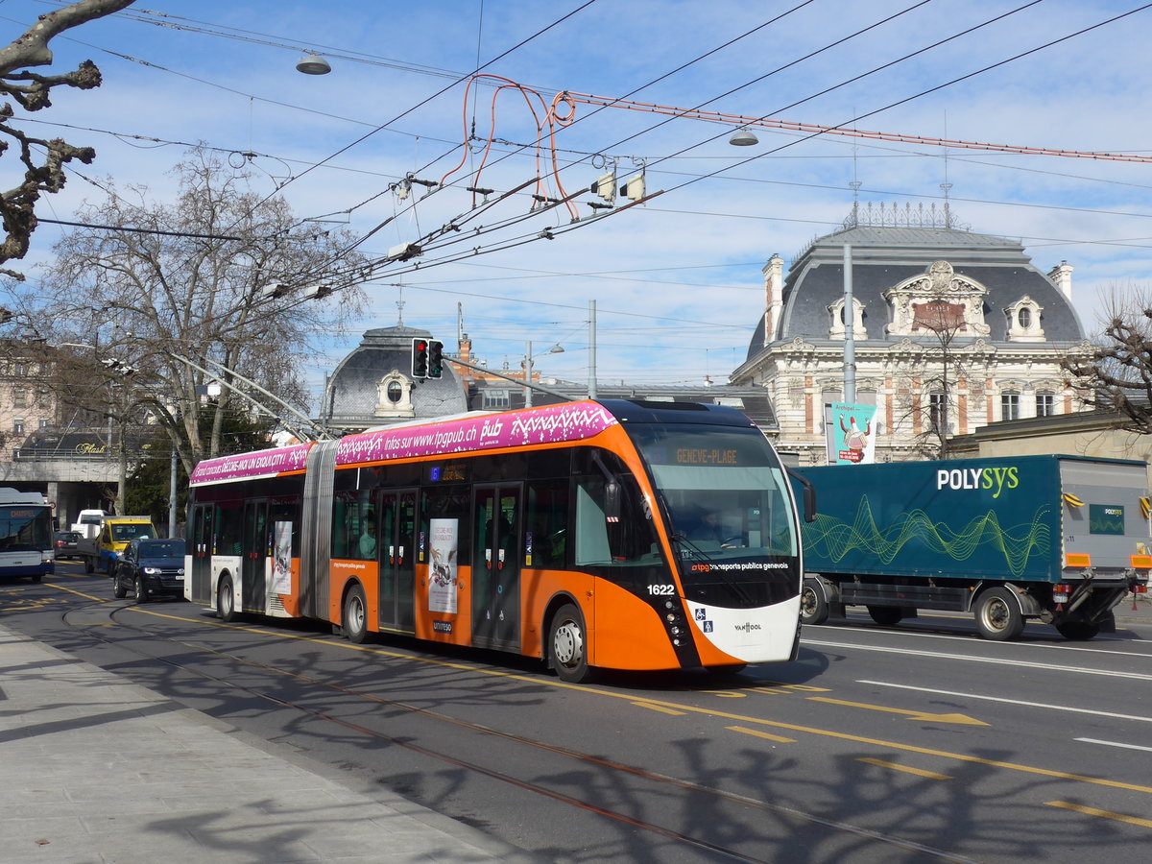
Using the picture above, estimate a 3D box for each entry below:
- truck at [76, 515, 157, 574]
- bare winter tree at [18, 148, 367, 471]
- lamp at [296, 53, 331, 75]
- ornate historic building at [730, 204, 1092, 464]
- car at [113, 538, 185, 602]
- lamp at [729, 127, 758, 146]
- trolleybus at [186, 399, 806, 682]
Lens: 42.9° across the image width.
[{"bbox_3d":[-17.250,4.330,55.600,1.950,2.150,5.400,2,-5,-32],"label":"truck"},{"bbox_3d":[-17.025,-3.182,64.363,15.200,18.600,14.500,0,-4,0],"label":"bare winter tree"},{"bbox_3d":[-3.147,-4.461,17.607,0.420,0.210,0.420,0,-4,0],"label":"lamp"},{"bbox_3d":[19.631,-2.938,88.641,18.300,21.400,16.500,0,-4,-3],"label":"ornate historic building"},{"bbox_3d":[-11.400,3.750,40.300,1.920,1.720,4.750,2,-4,-27],"label":"car"},{"bbox_3d":[2.444,-4.317,21.307,0.420,0.210,0.420,0,-4,0],"label":"lamp"},{"bbox_3d":[-2.720,1.720,24.350,2.550,3.400,18.610,2,-4,-30],"label":"trolleybus"}]

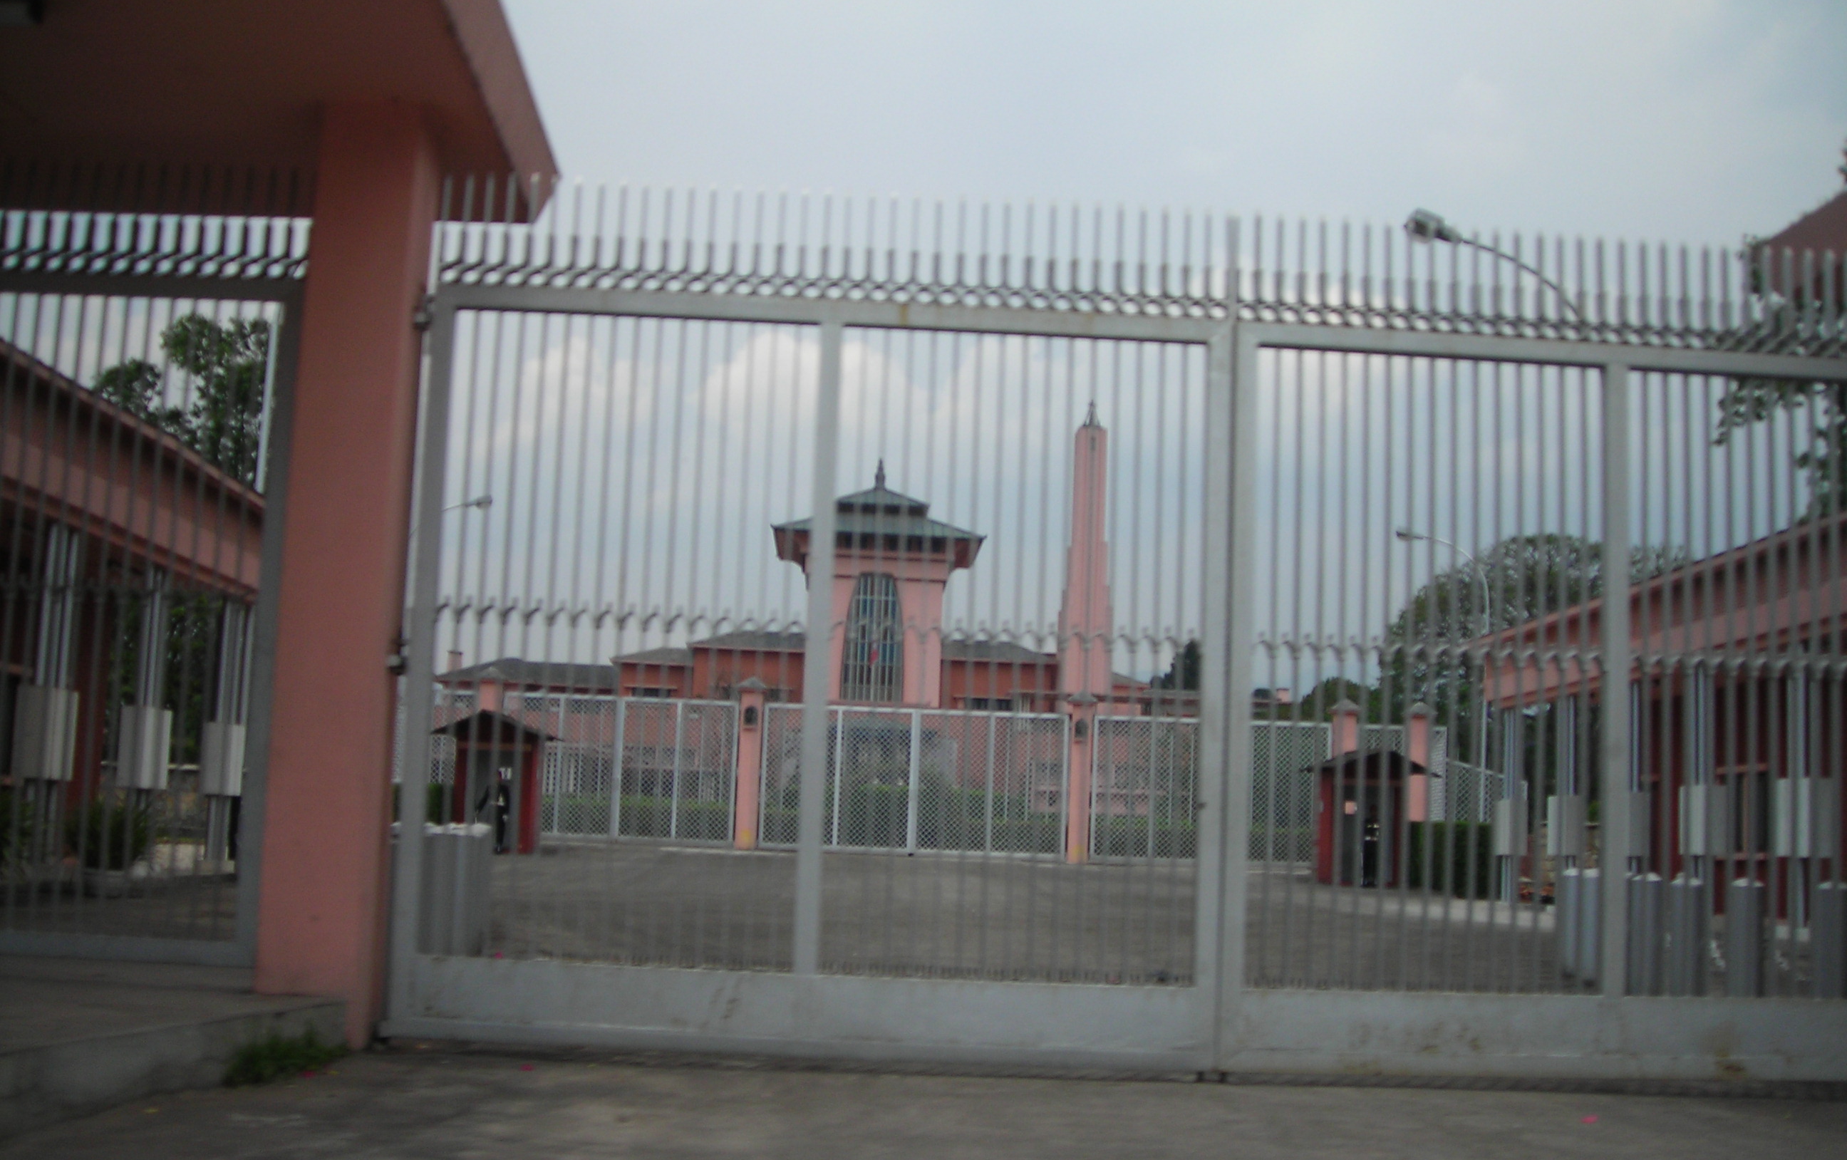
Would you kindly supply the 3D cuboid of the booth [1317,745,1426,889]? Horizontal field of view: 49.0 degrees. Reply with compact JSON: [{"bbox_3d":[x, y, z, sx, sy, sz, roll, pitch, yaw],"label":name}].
[{"bbox_3d":[9.395,5.048,42.827,2.400,2.830,2.000,2,-7,-2],"label":"booth"}]

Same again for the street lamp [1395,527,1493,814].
[{"bbox_3d":[11.756,2.781,45.967,2.150,7.800,0.320,2,-7,-2],"label":"street lamp"}]

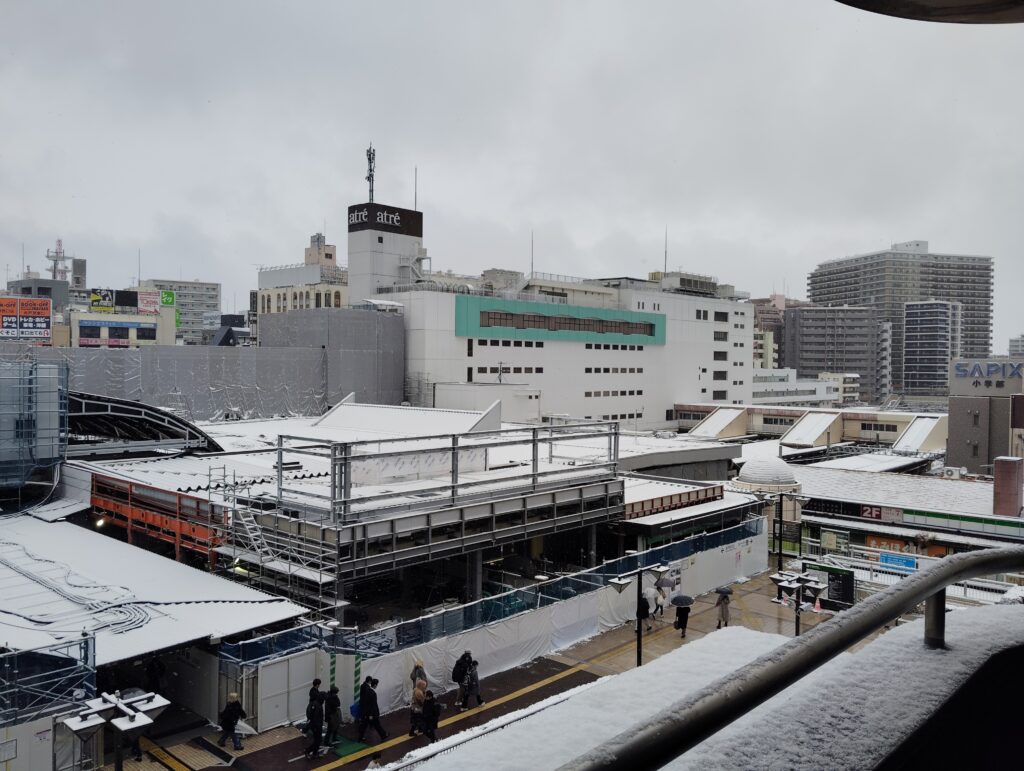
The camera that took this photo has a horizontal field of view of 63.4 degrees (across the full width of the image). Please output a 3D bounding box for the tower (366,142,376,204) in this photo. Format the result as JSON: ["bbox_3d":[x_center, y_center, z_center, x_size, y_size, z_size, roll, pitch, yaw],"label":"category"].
[{"bbox_3d":[-19.896,-29.655,117.285,1.400,9.200,1.400,2,2,43],"label":"tower"}]

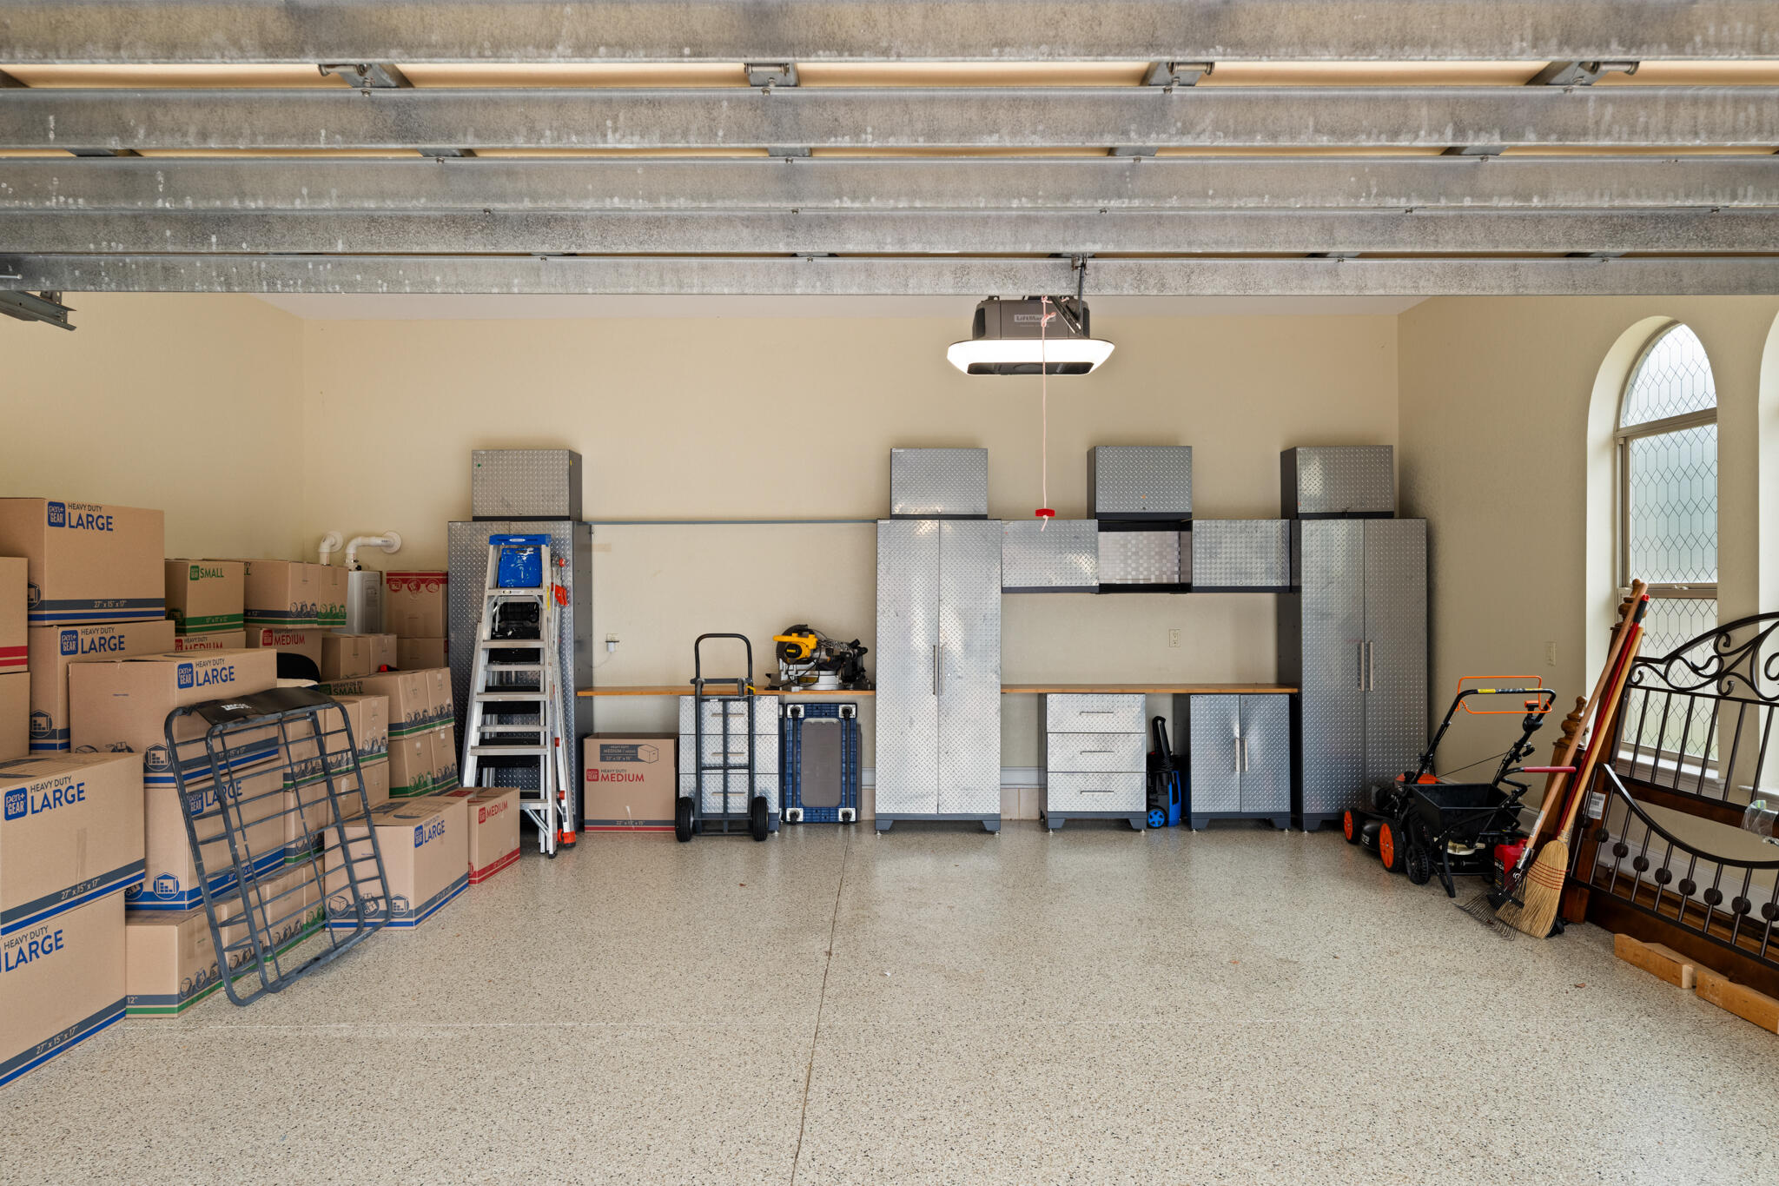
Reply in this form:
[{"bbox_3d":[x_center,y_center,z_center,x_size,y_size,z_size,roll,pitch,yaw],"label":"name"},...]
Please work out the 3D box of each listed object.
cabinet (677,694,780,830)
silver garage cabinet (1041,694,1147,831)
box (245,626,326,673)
[{"bbox_3d":[-0.975,1.052,7.447,0.610,0.848,0.420,0,0,0],"label":"cabinet"},{"bbox_3d":[1.272,1.043,7.470,0.610,0.850,0.420,0,0,0],"label":"silver garage cabinet"},{"bbox_3d":[-3.100,0.365,5.810,0.360,0.405,0.565,0,0,0],"label":"box"}]

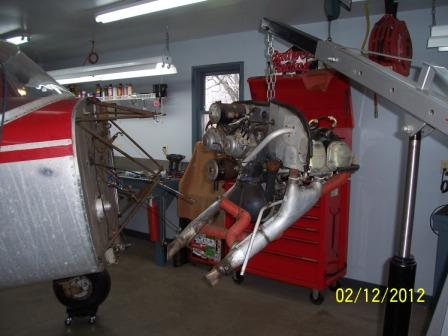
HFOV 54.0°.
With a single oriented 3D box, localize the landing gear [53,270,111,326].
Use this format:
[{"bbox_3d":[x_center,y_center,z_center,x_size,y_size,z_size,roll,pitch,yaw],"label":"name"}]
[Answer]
[{"bbox_3d":[-1.091,0.920,3.380,0.430,0.500,0.190,0,6,-2],"label":"landing gear"}]

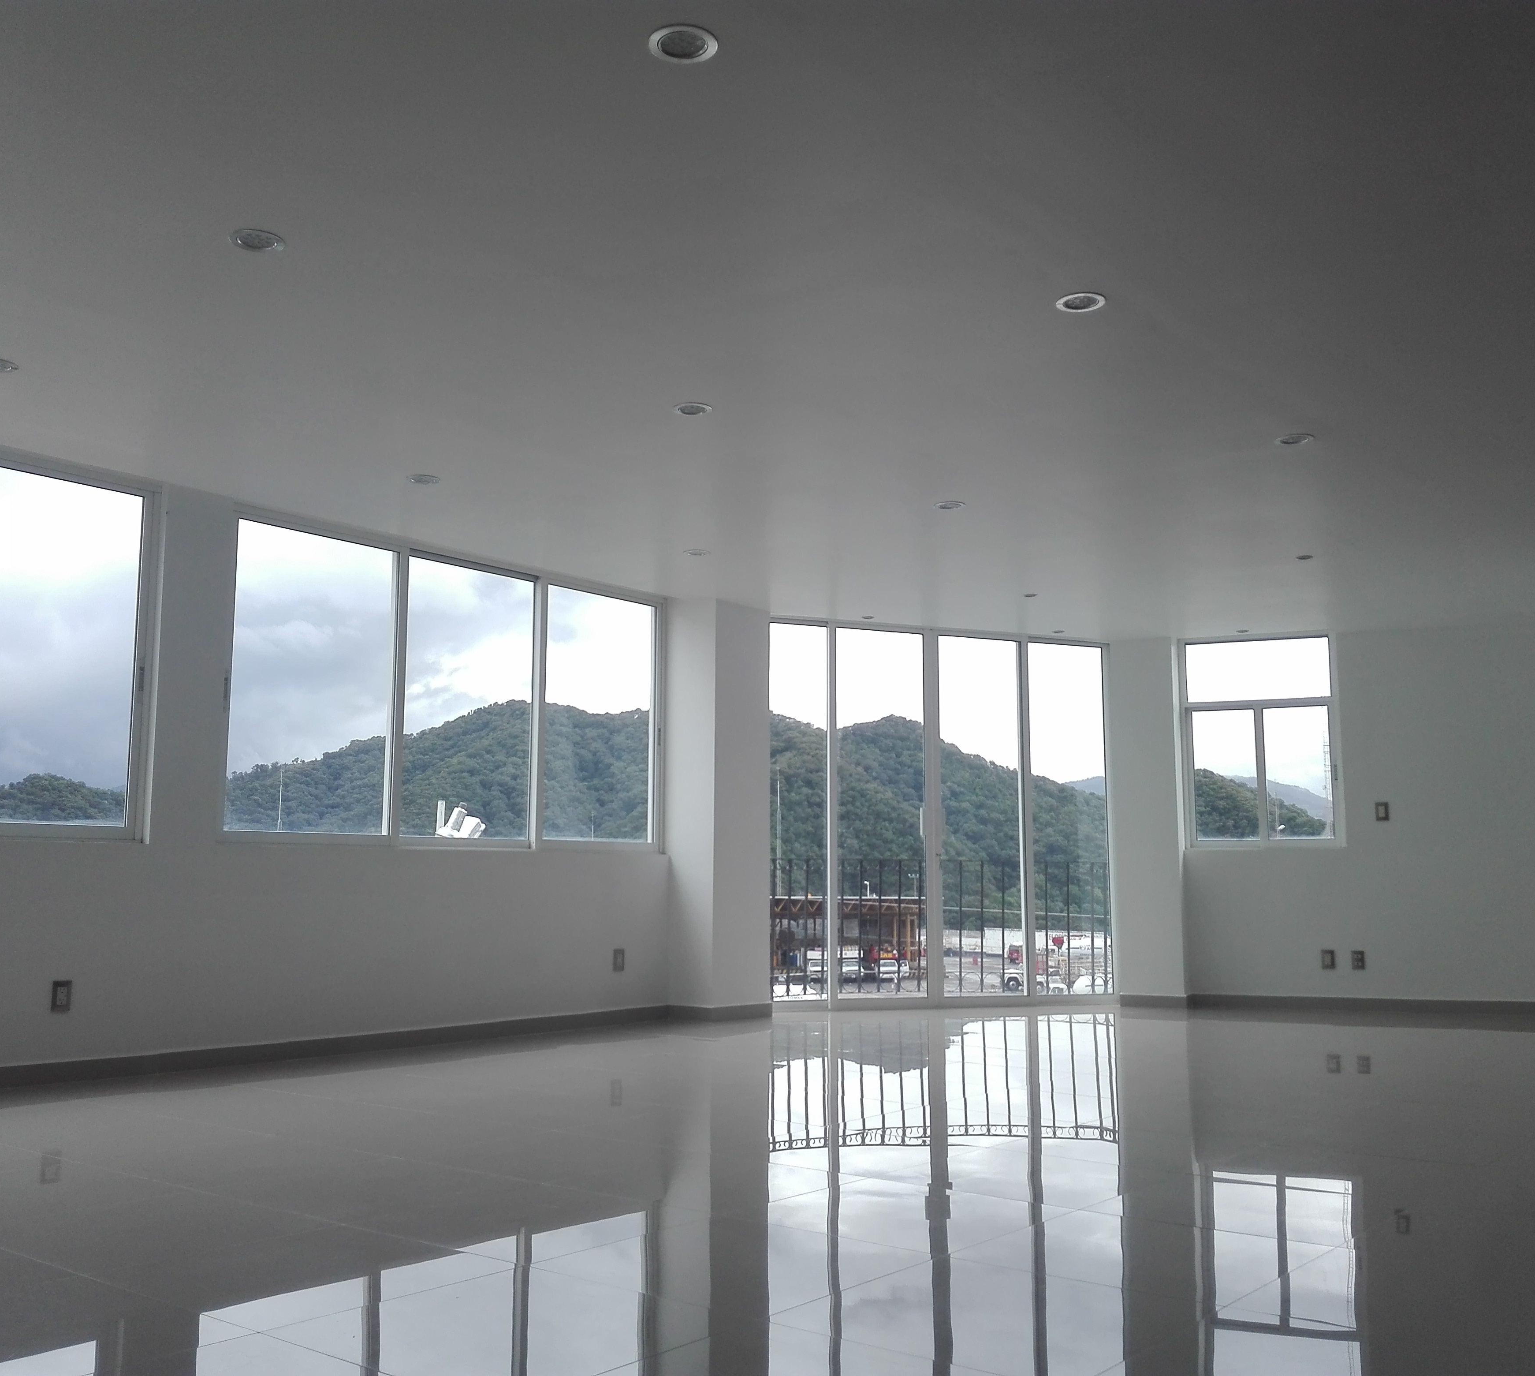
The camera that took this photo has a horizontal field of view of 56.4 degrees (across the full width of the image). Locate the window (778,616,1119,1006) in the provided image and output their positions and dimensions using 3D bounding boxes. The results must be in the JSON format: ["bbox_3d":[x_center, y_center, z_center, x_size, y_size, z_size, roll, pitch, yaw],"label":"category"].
[{"bbox_3d":[1.158,0.836,9.416,2.607,2.441,0.080,3,-9,-21],"label":"window"}]

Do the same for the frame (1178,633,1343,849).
[{"bbox_3d":[3.245,0.357,9.398,0.982,1.390,0.080,-3,-8,19],"label":"frame"}]

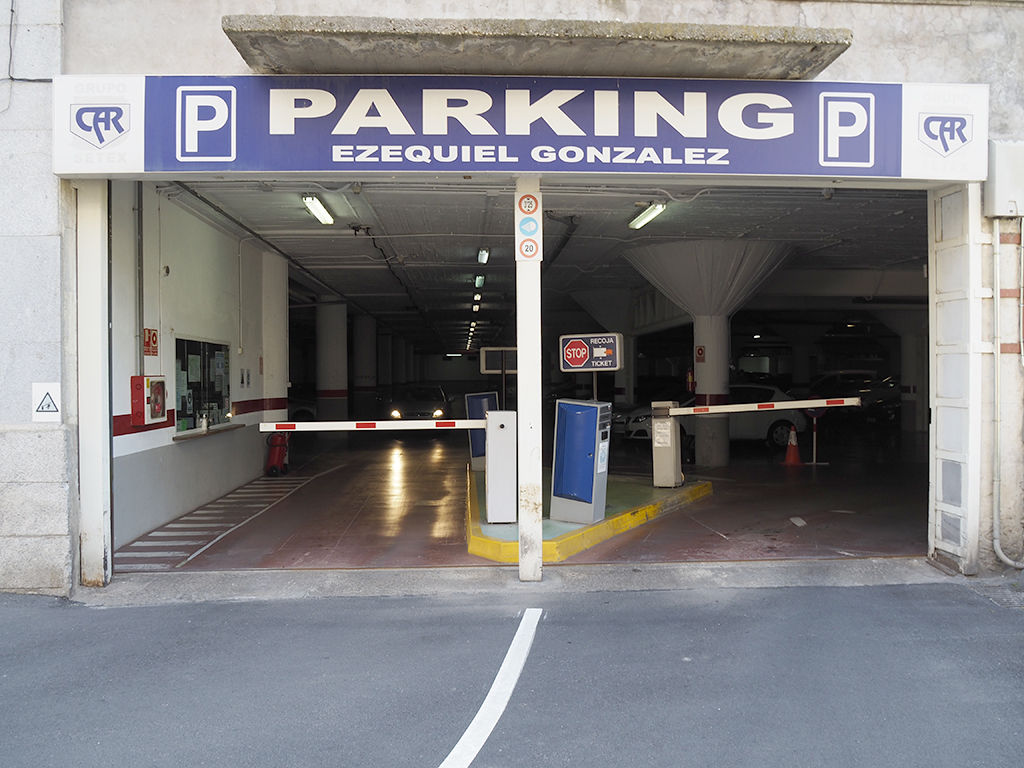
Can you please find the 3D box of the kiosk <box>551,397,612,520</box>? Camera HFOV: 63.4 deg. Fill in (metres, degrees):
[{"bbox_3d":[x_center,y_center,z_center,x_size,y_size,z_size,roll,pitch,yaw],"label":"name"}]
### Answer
[{"bbox_3d":[0.690,0.773,8.290,0.550,1.190,0.330,0,1,31],"label":"kiosk"}]

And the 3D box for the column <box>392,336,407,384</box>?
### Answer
[{"bbox_3d":[-5.824,-0.587,42.500,0.740,3.700,0.740,0,1,-3],"label":"column"}]

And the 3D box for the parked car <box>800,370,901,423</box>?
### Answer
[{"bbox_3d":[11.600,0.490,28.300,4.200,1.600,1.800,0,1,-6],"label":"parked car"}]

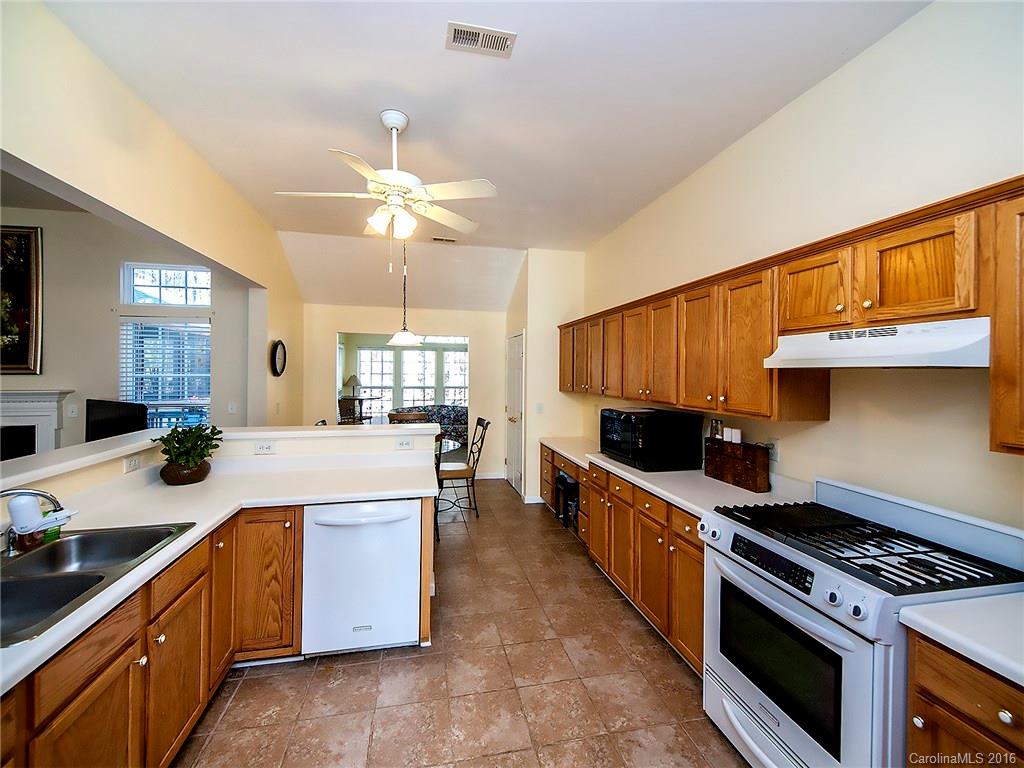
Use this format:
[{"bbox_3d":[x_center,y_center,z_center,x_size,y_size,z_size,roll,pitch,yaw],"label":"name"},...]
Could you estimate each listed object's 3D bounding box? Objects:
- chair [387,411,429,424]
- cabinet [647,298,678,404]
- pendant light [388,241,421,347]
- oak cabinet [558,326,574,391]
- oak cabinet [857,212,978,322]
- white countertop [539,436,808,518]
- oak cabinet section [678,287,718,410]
[{"bbox_3d":[-1.293,0.906,5.111,0.485,1.045,0.550,1,1,-13],"label":"chair"},{"bbox_3d":[1.222,-0.224,2.970,0.321,0.730,0.355,1,1,-13],"label":"cabinet"},{"bbox_3d":[-1.166,-1.012,4.530,0.376,1.180,0.376,1,1,-12],"label":"pendant light"},{"bbox_3d":[0.795,-0.279,4.866,0.325,0.740,0.400,1,1,-12],"label":"oak cabinet"},{"bbox_3d":[1.546,-0.384,1.484,0.325,0.315,0.370,1,1,-12],"label":"oak cabinet"},{"bbox_3d":[0.908,0.687,3.547,0.661,0.191,3.160,1,1,-13],"label":"white countertop"},{"bbox_3d":[1.265,-0.205,2.524,0.333,0.724,0.365,-1,2,-13],"label":"oak cabinet section"}]

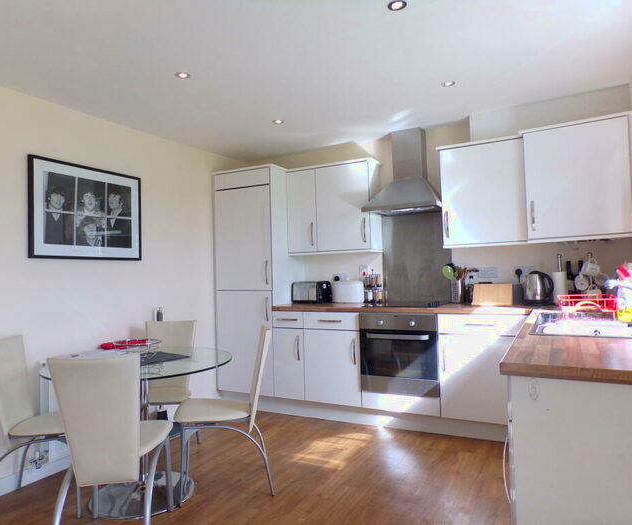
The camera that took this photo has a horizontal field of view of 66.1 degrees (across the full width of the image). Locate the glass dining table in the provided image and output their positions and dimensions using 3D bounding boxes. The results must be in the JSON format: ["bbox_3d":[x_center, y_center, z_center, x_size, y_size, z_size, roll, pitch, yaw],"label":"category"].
[{"bbox_3d":[-0.942,0.906,2.644,0.980,0.722,0.980,-2,-2,27],"label":"glass dining table"}]

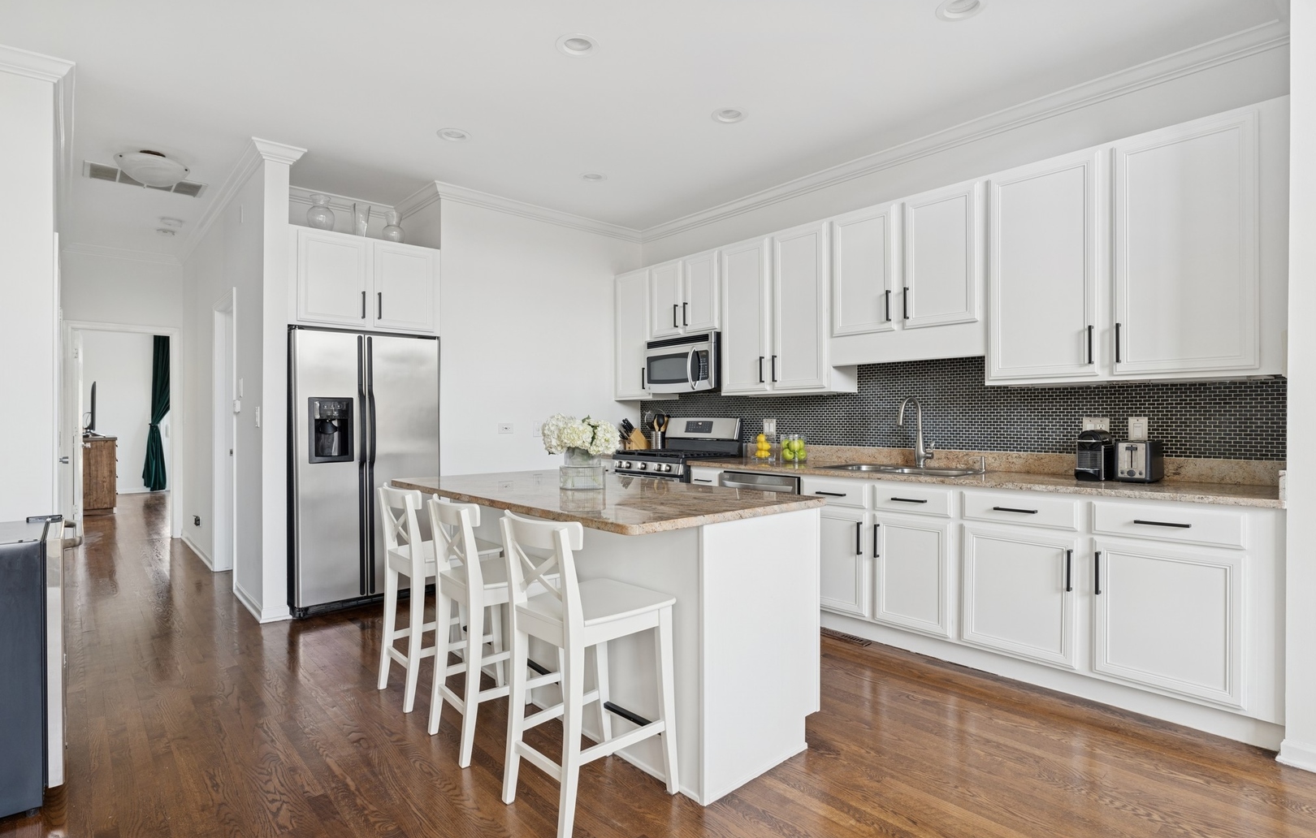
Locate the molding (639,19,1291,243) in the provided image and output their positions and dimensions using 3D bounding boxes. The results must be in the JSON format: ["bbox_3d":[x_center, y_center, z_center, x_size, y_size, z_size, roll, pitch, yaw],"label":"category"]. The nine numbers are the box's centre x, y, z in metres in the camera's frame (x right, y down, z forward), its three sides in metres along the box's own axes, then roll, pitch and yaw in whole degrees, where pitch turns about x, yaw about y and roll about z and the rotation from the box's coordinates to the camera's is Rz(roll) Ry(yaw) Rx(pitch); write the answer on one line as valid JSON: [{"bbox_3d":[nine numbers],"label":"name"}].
[{"bbox_3d":[1.218,-1.605,4.258,0.075,0.094,4.180,0,0,-42],"label":"molding"}]

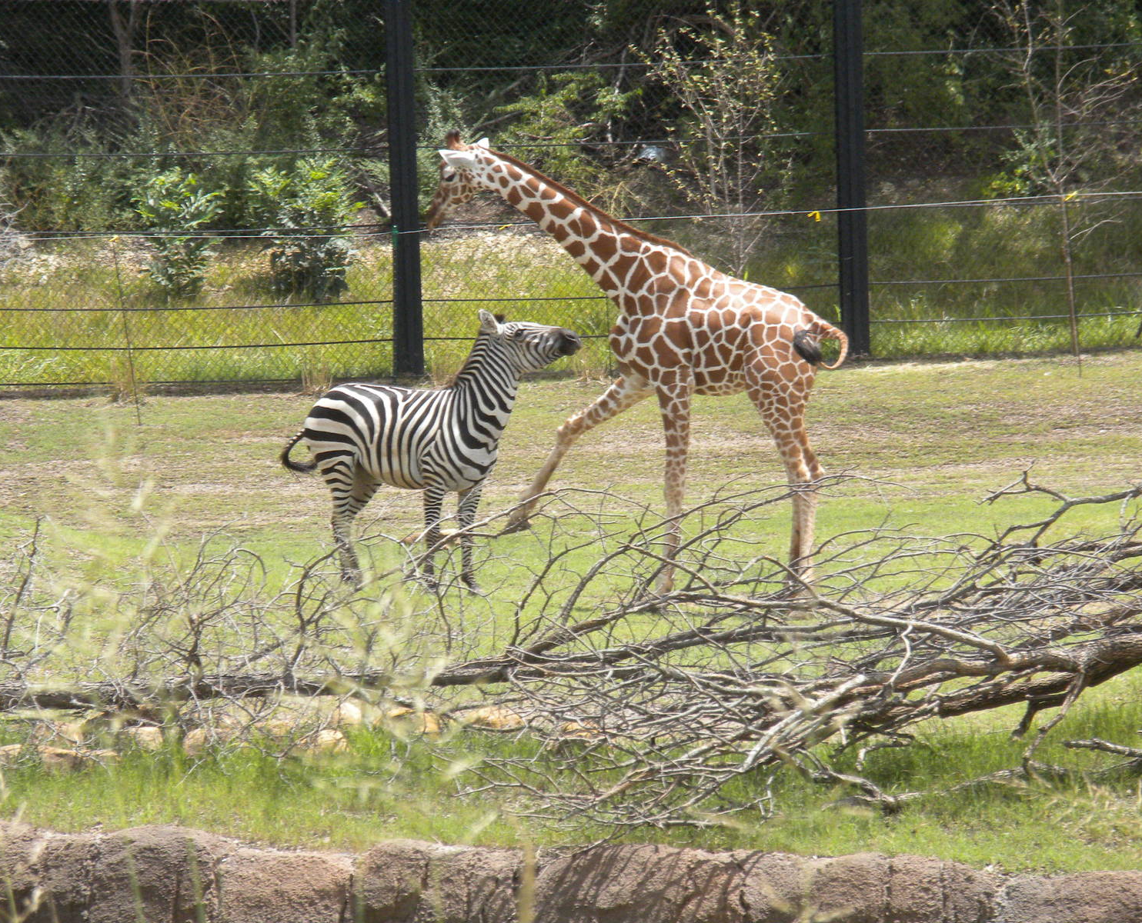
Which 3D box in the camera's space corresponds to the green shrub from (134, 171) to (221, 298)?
[{"bbox_3d":[-3.365,-1.948,72.500,0.770,1.080,0.750,-1,5,0],"label":"green shrub"}]

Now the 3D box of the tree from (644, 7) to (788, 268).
[{"bbox_3d":[1.261,-2.769,73.500,1.300,2.380,1.250,-1,5,0],"label":"tree"}]

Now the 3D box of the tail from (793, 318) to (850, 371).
[{"bbox_3d":[1.604,-0.750,54.300,0.360,0.330,0.220,-1,5,0],"label":"tail"}]

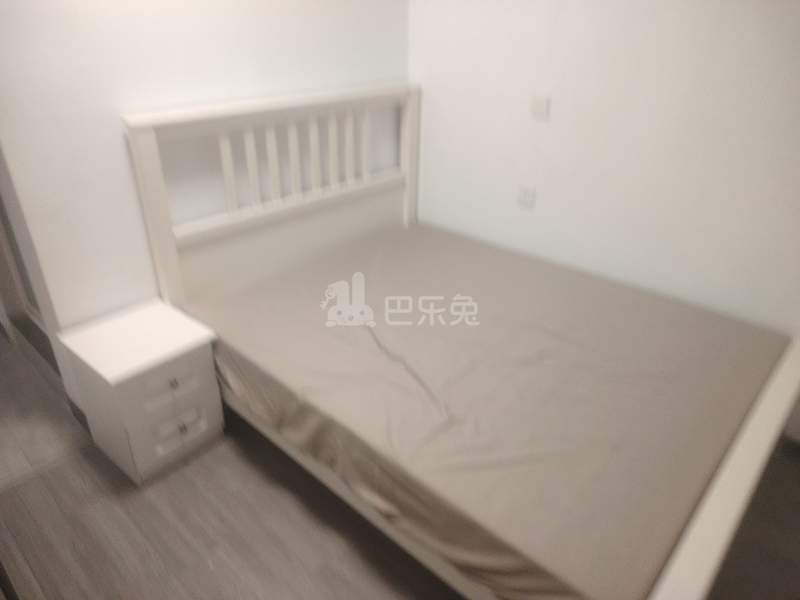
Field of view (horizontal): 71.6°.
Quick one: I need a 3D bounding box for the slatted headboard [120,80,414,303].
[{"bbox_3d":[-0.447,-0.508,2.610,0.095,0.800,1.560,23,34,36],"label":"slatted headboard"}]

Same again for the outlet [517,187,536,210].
[{"bbox_3d":[0.618,-0.493,2.705,0.090,0.088,0.014,24,35,36],"label":"outlet"}]

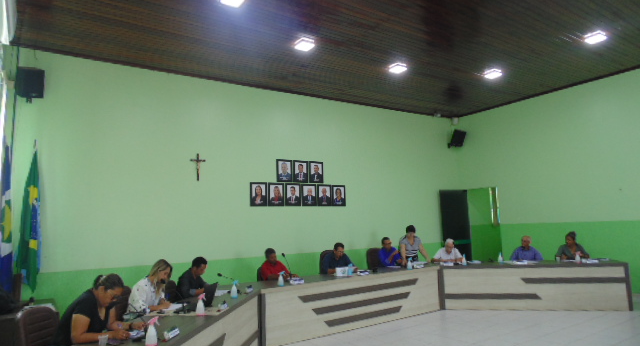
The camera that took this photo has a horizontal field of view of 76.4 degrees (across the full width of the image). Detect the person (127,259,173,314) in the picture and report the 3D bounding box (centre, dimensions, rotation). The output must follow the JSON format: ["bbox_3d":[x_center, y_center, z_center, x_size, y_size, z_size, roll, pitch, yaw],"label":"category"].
[{"bbox_3d":[-1.629,1.491,3.995,0.700,1.200,0.480,-3,-7,7],"label":"person"}]

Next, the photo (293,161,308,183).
[{"bbox_3d":[-0.391,-0.023,8.369,0.370,0.450,0.030,3,-9,-33],"label":"photo"}]

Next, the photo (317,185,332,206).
[{"bbox_3d":[0.118,0.510,9.132,0.370,0.475,0.025,3,-9,-33],"label":"photo"}]

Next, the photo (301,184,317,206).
[{"bbox_3d":[-0.222,0.492,8.911,0.370,0.475,0.025,3,-9,-33],"label":"photo"}]

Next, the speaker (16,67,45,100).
[{"bbox_3d":[-4.098,-1.268,5.760,0.220,0.375,0.250,7,-2,32],"label":"speaker"}]

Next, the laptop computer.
[{"bbox_3d":[-1.256,1.299,4.186,0.300,0.230,0.345,-3,-7,6],"label":"laptop computer"}]

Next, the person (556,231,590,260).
[{"bbox_3d":[4.939,1.789,7.963,0.540,1.240,0.740,-3,-7,9],"label":"person"}]

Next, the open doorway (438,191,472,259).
[{"bbox_3d":[3.697,1.619,10.987,0.857,2.300,0.050,0,-7,-16],"label":"open doorway"}]

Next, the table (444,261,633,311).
[{"bbox_3d":[3.549,1.938,7.065,3.000,0.736,0.700,-3,-7,10],"label":"table"}]

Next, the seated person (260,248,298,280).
[{"bbox_3d":[-0.685,1.768,6.322,0.550,1.200,0.780,3,-8,-34],"label":"seated person"}]

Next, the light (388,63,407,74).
[{"bbox_3d":[1.516,-2.019,7.897,0.230,0.040,0.230,3,-9,-33],"label":"light"}]

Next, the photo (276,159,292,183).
[{"bbox_3d":[-0.708,-0.040,8.162,0.370,0.450,0.030,3,-9,-33],"label":"photo"}]

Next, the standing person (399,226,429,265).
[{"bbox_3d":[1.899,1.808,8.194,0.580,1.510,0.500,-3,-8,2],"label":"standing person"}]

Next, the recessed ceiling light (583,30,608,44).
[{"bbox_3d":[4.463,-2.189,6.580,0.240,0.050,0.240,3,-9,-33],"label":"recessed ceiling light"}]

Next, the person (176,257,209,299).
[{"bbox_3d":[-1.515,1.604,4.766,0.760,1.200,0.530,-3,-7,8],"label":"person"}]

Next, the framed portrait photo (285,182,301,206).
[{"bbox_3d":[-0.559,0.474,8.692,0.370,0.475,0.025,3,-9,-33],"label":"framed portrait photo"}]

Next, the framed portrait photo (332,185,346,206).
[{"bbox_3d":[0.415,0.493,8.790,0.320,0.450,0.025,3,-9,-33],"label":"framed portrait photo"}]

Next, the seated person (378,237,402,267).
[{"bbox_3d":[1.378,1.891,7.794,0.750,1.280,0.550,-10,-11,42],"label":"seated person"}]

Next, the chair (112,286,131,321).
[{"bbox_3d":[-1.899,1.711,4.277,0.640,1.060,0.620,-3,-7,7],"label":"chair"}]

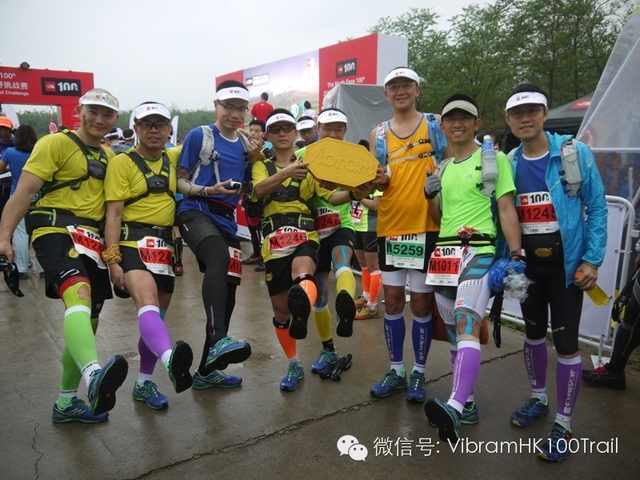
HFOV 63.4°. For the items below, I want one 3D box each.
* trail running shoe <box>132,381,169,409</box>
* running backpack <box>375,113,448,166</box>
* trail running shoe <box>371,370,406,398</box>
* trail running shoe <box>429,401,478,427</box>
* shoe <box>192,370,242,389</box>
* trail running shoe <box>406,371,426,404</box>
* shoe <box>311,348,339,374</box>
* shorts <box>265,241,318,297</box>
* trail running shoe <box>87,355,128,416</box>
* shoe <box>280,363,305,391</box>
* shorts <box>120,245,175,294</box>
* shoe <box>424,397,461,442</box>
[{"bbox_3d":[-0.923,0.833,2.813,0.287,0.110,0.106,6,10,38],"label":"trail running shoe"},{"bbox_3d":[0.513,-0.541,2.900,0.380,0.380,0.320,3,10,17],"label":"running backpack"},{"bbox_3d":[0.430,0.862,3.158,0.287,0.117,0.107,-7,12,-35],"label":"trail running shoe"},{"bbox_3d":[0.725,0.924,2.786,0.287,0.117,0.107,-1,10,-6],"label":"trail running shoe"},{"bbox_3d":[-0.639,0.847,3.233,0.290,0.110,0.105,-1,10,-7],"label":"shoe"},{"bbox_3d":[0.594,0.865,3.130,0.105,0.110,0.290,2,10,14],"label":"trail running shoe"},{"bbox_3d":[0.036,0.763,3.298,0.106,0.110,0.287,5,9,30],"label":"shoe"},{"bbox_3d":[-0.168,0.156,3.050,0.330,0.360,0.340,0,10,3],"label":"shorts"},{"bbox_3d":[-0.865,0.549,2.080,0.110,0.287,0.106,35,23,27],"label":"trail running shoe"},{"bbox_3d":[-0.157,0.799,3.045,0.106,0.110,0.287,3,9,17],"label":"shoe"},{"bbox_3d":[-0.956,0.135,2.860,0.330,0.350,0.290,-6,11,-33],"label":"shorts"},{"bbox_3d":[0.583,0.813,2.430,0.107,0.287,0.117,-14,26,31],"label":"shoe"}]

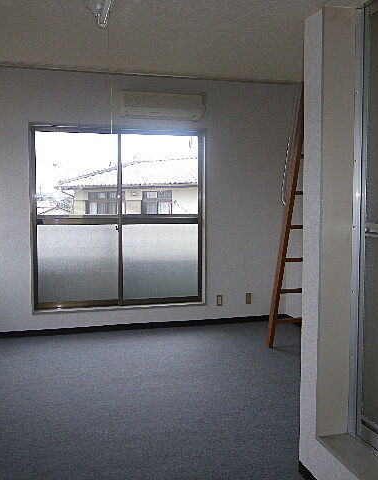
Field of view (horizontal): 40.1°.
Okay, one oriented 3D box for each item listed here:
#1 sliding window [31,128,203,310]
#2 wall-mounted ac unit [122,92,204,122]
[{"bbox_3d":[-0.687,-0.205,5.293,1.740,1.815,0.100,-1,5,-14],"label":"sliding window"},{"bbox_3d":[-0.260,-1.359,5.266,0.846,0.240,0.190,-1,4,-15],"label":"wall-mounted ac unit"}]

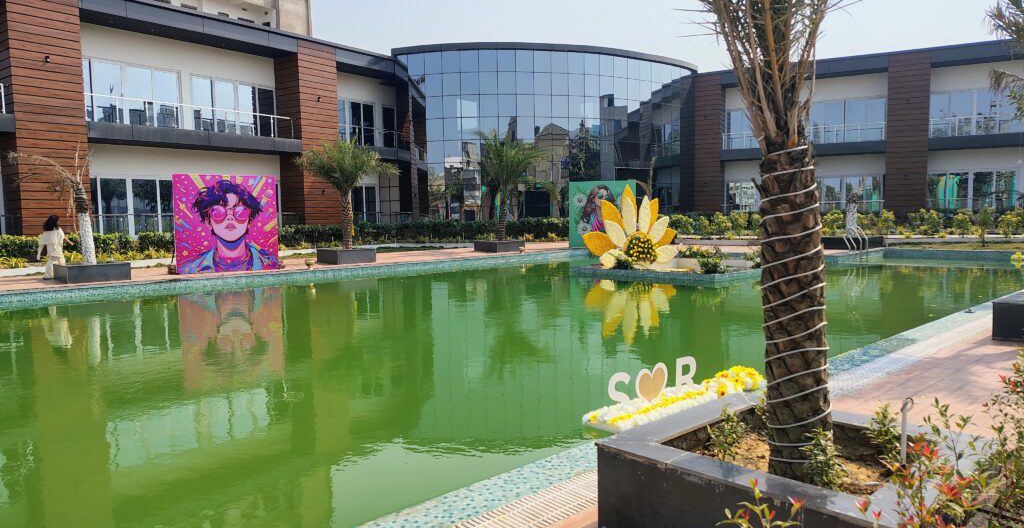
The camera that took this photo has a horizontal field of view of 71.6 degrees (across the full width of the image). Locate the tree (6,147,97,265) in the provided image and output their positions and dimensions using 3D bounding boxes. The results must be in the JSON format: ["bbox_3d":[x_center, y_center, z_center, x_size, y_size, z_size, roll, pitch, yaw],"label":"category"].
[{"bbox_3d":[-10.258,-1.243,15.831,1.900,2.680,1.400,-5,6,-43],"label":"tree"}]

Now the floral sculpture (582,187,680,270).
[{"bbox_3d":[3.401,-1.160,19.522,2.900,2.200,1.200,-4,5,-37],"label":"floral sculpture"}]

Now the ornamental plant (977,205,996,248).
[{"bbox_3d":[15.701,-1.263,23.534,0.620,1.400,0.620,2,5,34],"label":"ornamental plant"}]

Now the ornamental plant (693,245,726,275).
[{"bbox_3d":[4.534,-0.118,16.212,0.660,0.580,0.660,-5,6,-43],"label":"ornamental plant"}]

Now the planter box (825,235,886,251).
[{"bbox_3d":[11.076,-0.650,23.046,1.273,0.404,1.273,-5,6,-43],"label":"planter box"}]

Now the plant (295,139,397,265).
[{"bbox_3d":[-5.016,-1.869,21.343,2.700,3.620,2.700,-5,6,-43],"label":"plant"}]

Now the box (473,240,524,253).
[{"bbox_3d":[-0.437,-0.635,25.372,1.273,0.404,1.273,-5,6,-43],"label":"box"}]

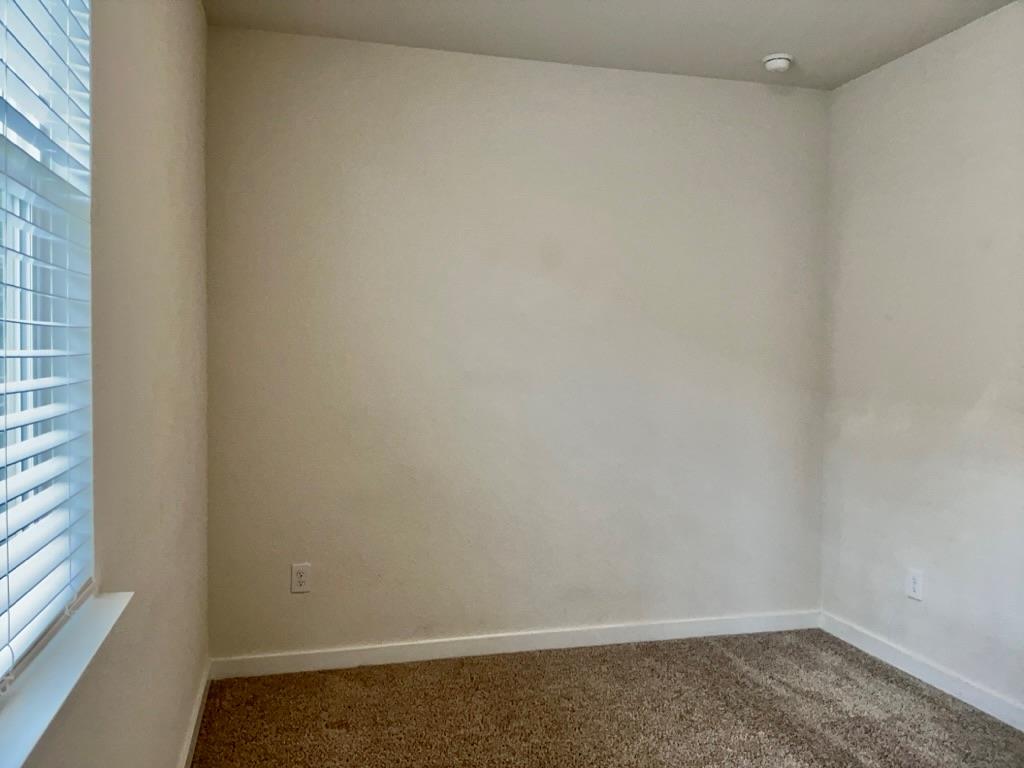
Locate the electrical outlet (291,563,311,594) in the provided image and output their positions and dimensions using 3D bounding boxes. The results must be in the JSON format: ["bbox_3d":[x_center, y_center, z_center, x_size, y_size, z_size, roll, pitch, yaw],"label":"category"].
[{"bbox_3d":[-0.831,0.766,3.147,0.073,0.116,0.010,0,2,-15],"label":"electrical outlet"}]

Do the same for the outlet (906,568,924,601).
[{"bbox_3d":[1.607,0.805,3.193,0.010,0.116,0.073,0,2,-15],"label":"outlet"}]

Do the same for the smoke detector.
[{"bbox_3d":[1.094,-1.320,3.287,0.126,0.042,0.126,1,2,0],"label":"smoke detector"}]

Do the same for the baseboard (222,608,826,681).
[{"bbox_3d":[0.148,1.102,3.413,2.718,0.080,0.016,0,2,-15],"label":"baseboard"}]

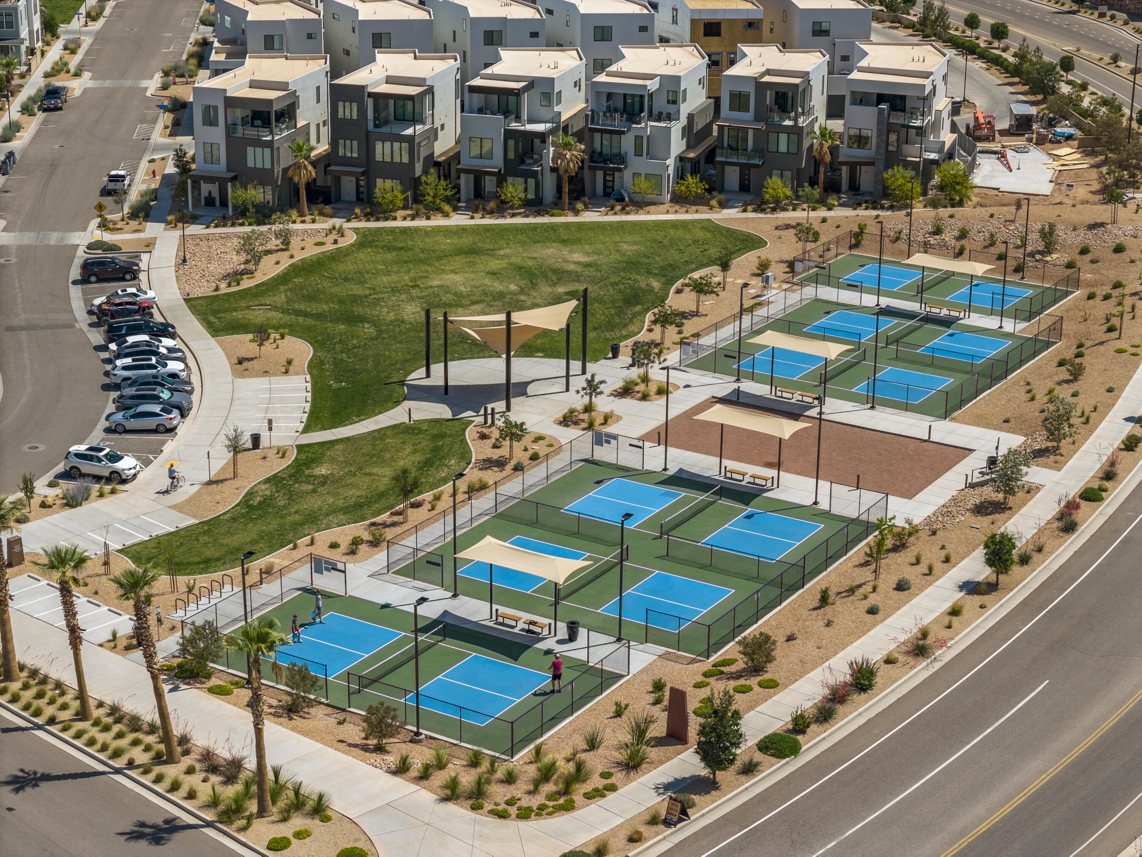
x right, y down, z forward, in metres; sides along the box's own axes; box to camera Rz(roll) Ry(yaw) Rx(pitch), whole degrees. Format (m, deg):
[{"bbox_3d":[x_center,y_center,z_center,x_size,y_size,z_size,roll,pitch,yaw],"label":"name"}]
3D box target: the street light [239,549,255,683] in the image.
[{"bbox_3d":[-15.456,9.093,110.578,0.540,6.550,1.070,12,23,29],"label":"street light"}]

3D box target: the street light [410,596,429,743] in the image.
[{"bbox_3d":[-6.848,11.065,105.350,0.600,6.650,1.100,12,23,29],"label":"street light"}]

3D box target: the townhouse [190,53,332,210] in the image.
[{"bbox_3d":[-26.810,-26.350,205.504,9.070,10.800,17.600,5,20,13],"label":"townhouse"}]

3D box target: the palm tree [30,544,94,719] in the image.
[{"bbox_3d":[-23.311,9.503,106.525,2.750,8.550,2.750,-4,20,-12],"label":"palm tree"}]

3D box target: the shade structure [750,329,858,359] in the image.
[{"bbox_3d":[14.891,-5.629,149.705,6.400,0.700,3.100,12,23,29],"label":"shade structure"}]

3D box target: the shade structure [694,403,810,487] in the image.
[{"bbox_3d":[10.445,1.102,134.402,6.300,4.240,3.150,12,23,29],"label":"shade structure"}]

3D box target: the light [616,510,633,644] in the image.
[{"bbox_3d":[2.636,7.375,114.079,0.460,6.560,1.100,12,23,29],"label":"light"}]

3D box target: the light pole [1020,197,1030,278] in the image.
[{"bbox_3d":[35.509,-14.754,180.365,0.540,6.500,0.970,12,23,29],"label":"light pole"}]

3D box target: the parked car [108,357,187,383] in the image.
[{"bbox_3d":[-28.584,-3.826,156.141,5.060,1.770,1.980,-3,20,-10],"label":"parked car"}]

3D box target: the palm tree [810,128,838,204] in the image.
[{"bbox_3d":[21.818,-22.747,199.058,2.450,6.650,2.400,1,20,0],"label":"palm tree"}]

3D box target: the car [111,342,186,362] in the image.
[{"bbox_3d":[-29.446,-5.115,161.651,4.750,1.650,1.890,-4,20,-14],"label":"car"}]

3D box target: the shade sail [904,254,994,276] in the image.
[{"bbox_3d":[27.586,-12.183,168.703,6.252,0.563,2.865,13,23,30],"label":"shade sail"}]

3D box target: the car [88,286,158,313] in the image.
[{"bbox_3d":[-33.821,-9.767,174.840,4.800,1.450,1.830,-8,21,-23],"label":"car"}]

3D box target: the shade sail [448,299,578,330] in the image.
[{"bbox_3d":[-3.868,-7.031,149.464,9.230,1.570,6.392,-1,20,-6],"label":"shade sail"}]

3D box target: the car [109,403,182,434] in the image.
[{"bbox_3d":[-27.276,-0.695,147.931,4.540,1.470,1.820,0,20,-1],"label":"car"}]

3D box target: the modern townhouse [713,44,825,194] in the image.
[{"bbox_3d":[18.052,-27.940,209.856,8.670,10.800,17.600,5,20,13],"label":"modern townhouse"}]

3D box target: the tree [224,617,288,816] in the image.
[{"bbox_3d":[-13.259,12.360,97.922,2.700,8.950,2.700,-2,20,-8],"label":"tree"}]

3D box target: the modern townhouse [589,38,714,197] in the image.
[{"bbox_3d":[7.629,-27.873,209.758,9.760,10.800,17.600,5,20,13],"label":"modern townhouse"}]

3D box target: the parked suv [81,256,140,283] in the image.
[{"bbox_3d":[-35.871,-12.472,179.985,4.670,1.720,1.880,-4,20,-13],"label":"parked suv"}]

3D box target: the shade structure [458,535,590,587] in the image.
[{"bbox_3d":[-2.349,6.337,115.404,6.323,0.552,3.121,12,23,29],"label":"shade structure"}]

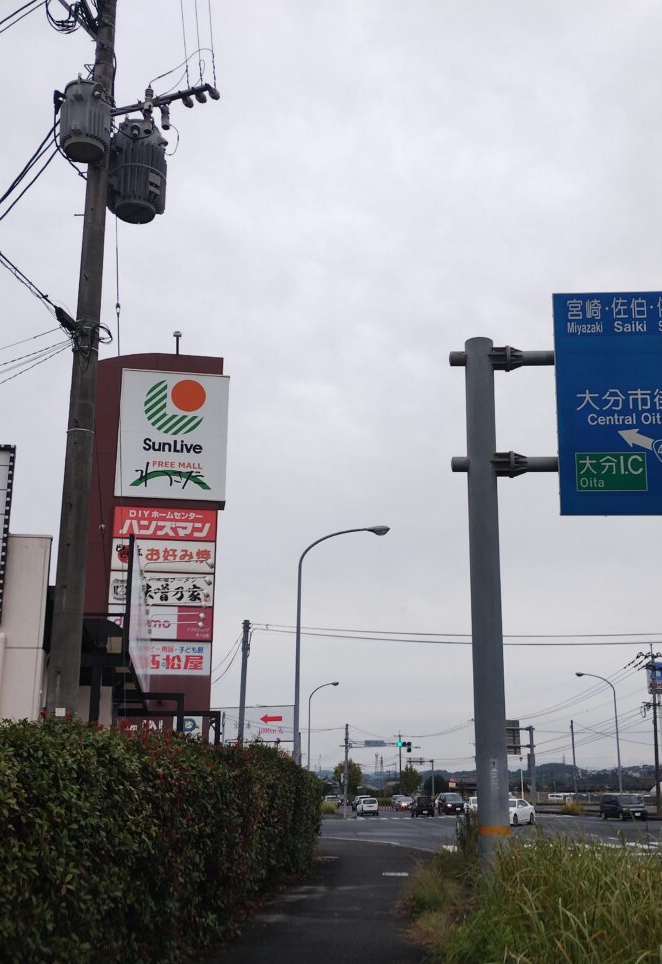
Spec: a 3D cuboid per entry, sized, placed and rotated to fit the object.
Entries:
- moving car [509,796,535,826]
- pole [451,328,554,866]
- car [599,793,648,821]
[{"bbox_3d":[10.938,20.022,62.925,1.700,1.470,4.600,-10,-20,30],"label":"moving car"},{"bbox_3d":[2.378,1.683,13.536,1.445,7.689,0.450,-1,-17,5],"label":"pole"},{"bbox_3d":[19.145,21.389,68.280,1.700,1.650,3.950,2,-17,-5],"label":"car"}]

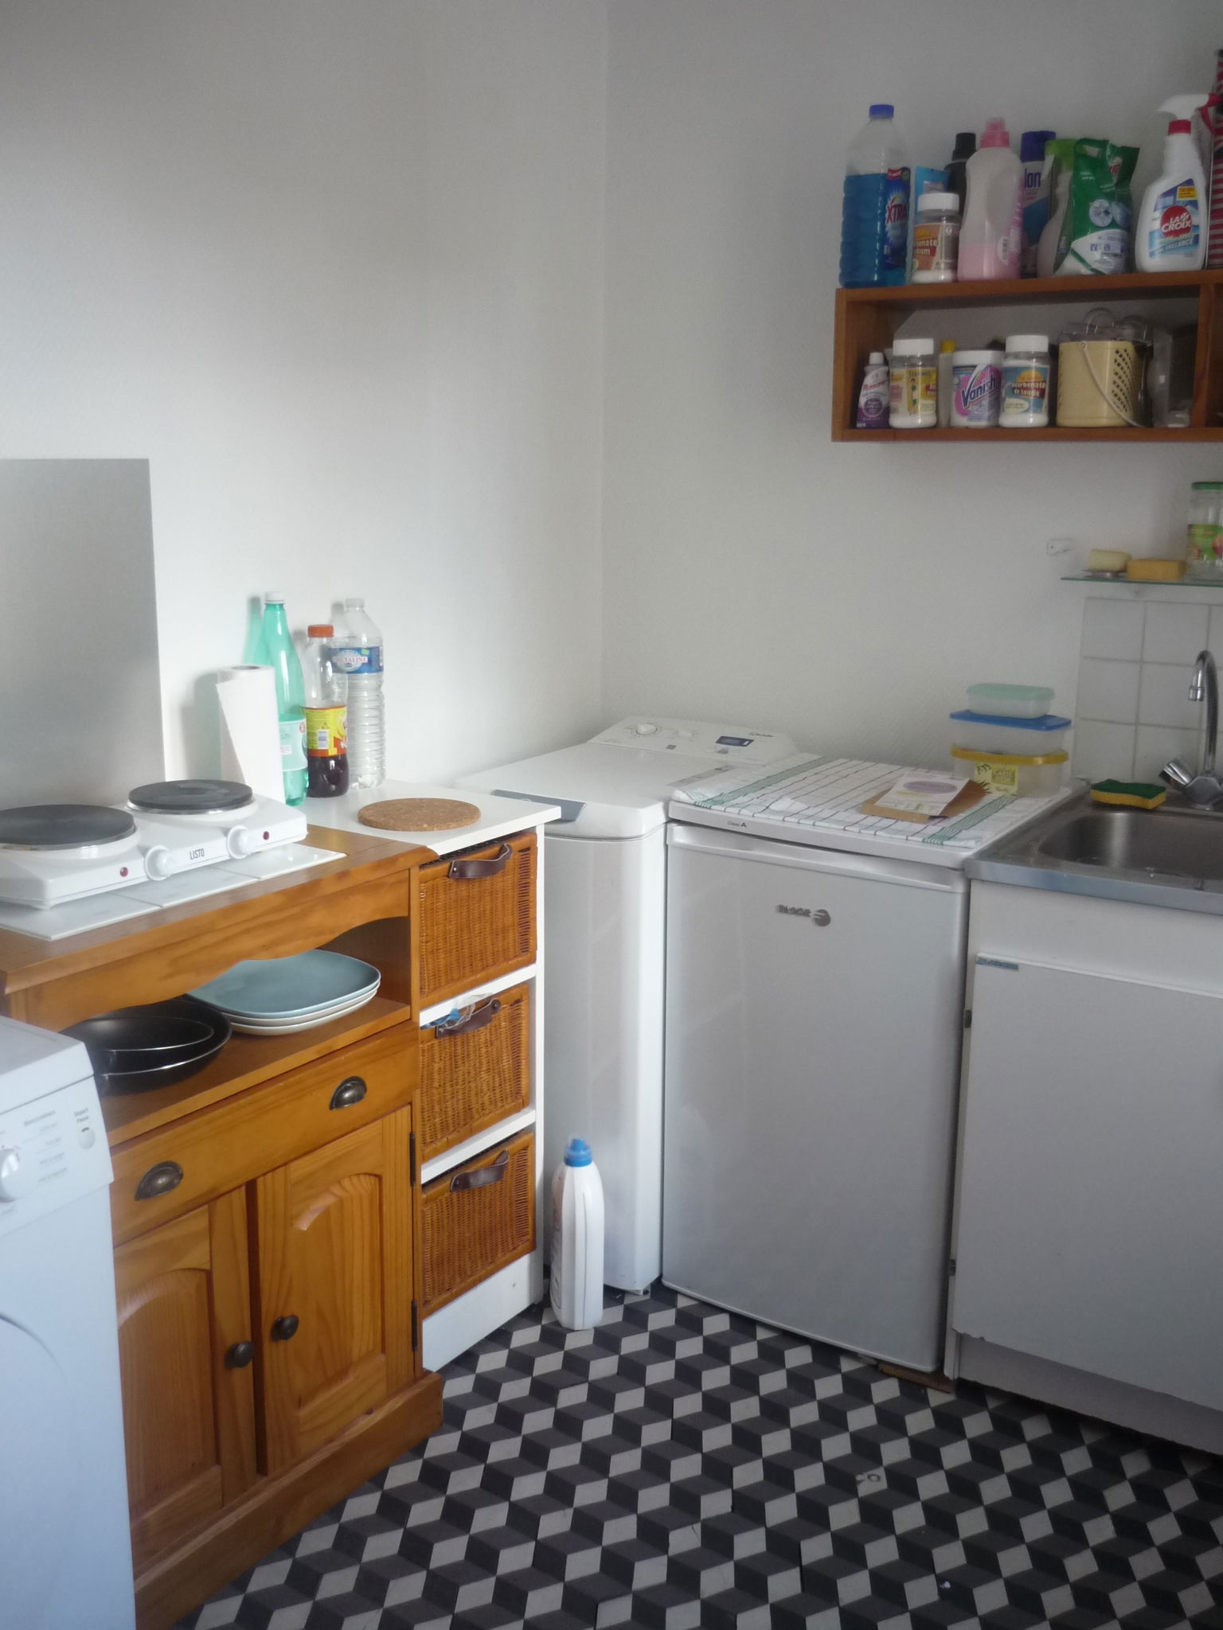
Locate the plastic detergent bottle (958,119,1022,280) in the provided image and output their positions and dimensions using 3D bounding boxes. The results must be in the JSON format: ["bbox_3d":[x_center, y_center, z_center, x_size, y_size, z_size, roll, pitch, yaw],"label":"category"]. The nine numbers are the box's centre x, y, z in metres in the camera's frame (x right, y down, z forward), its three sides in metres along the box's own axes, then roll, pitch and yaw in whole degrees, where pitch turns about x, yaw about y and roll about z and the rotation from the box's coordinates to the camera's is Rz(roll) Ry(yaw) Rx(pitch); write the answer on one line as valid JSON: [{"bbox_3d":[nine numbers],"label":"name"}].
[{"bbox_3d":[0.599,-0.968,2.465,0.080,0.247,0.112,8,15,30],"label":"plastic detergent bottle"}]

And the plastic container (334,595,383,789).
[{"bbox_3d":[-0.425,-0.205,2.620,0.083,0.316,0.083,-1,13,-9],"label":"plastic container"}]

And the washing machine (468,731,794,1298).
[{"bbox_3d":[0.044,0.310,2.877,0.396,0.894,0.578,8,15,30],"label":"washing machine"}]

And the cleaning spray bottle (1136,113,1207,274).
[{"bbox_3d":[0.897,-0.983,2.474,0.103,0.239,0.060,6,14,23],"label":"cleaning spray bottle"}]

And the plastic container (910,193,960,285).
[{"bbox_3d":[0.562,-0.991,2.690,0.077,0.152,0.077,1,13,0],"label":"plastic container"}]

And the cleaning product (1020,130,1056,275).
[{"bbox_3d":[0.668,-0.958,2.459,0.062,0.230,0.060,13,18,43],"label":"cleaning product"}]

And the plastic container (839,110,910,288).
[{"bbox_3d":[0.466,-1.080,2.736,0.097,0.305,0.109,10,16,37],"label":"plastic container"}]

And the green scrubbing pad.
[{"bbox_3d":[0.850,-0.035,2.545,0.104,0.026,0.068,11,17,39],"label":"green scrubbing pad"}]

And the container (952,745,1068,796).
[{"bbox_3d":[0.690,-0.080,2.698,0.190,0.069,0.122,10,16,37],"label":"container"}]

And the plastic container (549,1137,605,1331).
[{"bbox_3d":[-0.054,0.679,2.580,0.080,0.309,0.130,-3,14,-13],"label":"plastic container"}]

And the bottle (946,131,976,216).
[{"bbox_3d":[0.574,-0.988,2.552,0.070,0.244,0.060,8,15,30],"label":"bottle"}]

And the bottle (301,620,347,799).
[{"bbox_3d":[-0.456,-0.166,2.468,0.074,0.270,0.074,-2,13,-10],"label":"bottle"}]

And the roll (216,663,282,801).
[{"bbox_3d":[-0.575,-0.127,2.489,0.100,0.218,0.100,-2,13,-13],"label":"roll"}]

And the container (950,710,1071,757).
[{"bbox_3d":[0.686,-0.140,2.687,0.189,0.055,0.108,10,16,37],"label":"container"}]

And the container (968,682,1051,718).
[{"bbox_3d":[0.693,-0.196,2.704,0.141,0.046,0.090,10,16,37],"label":"container"}]

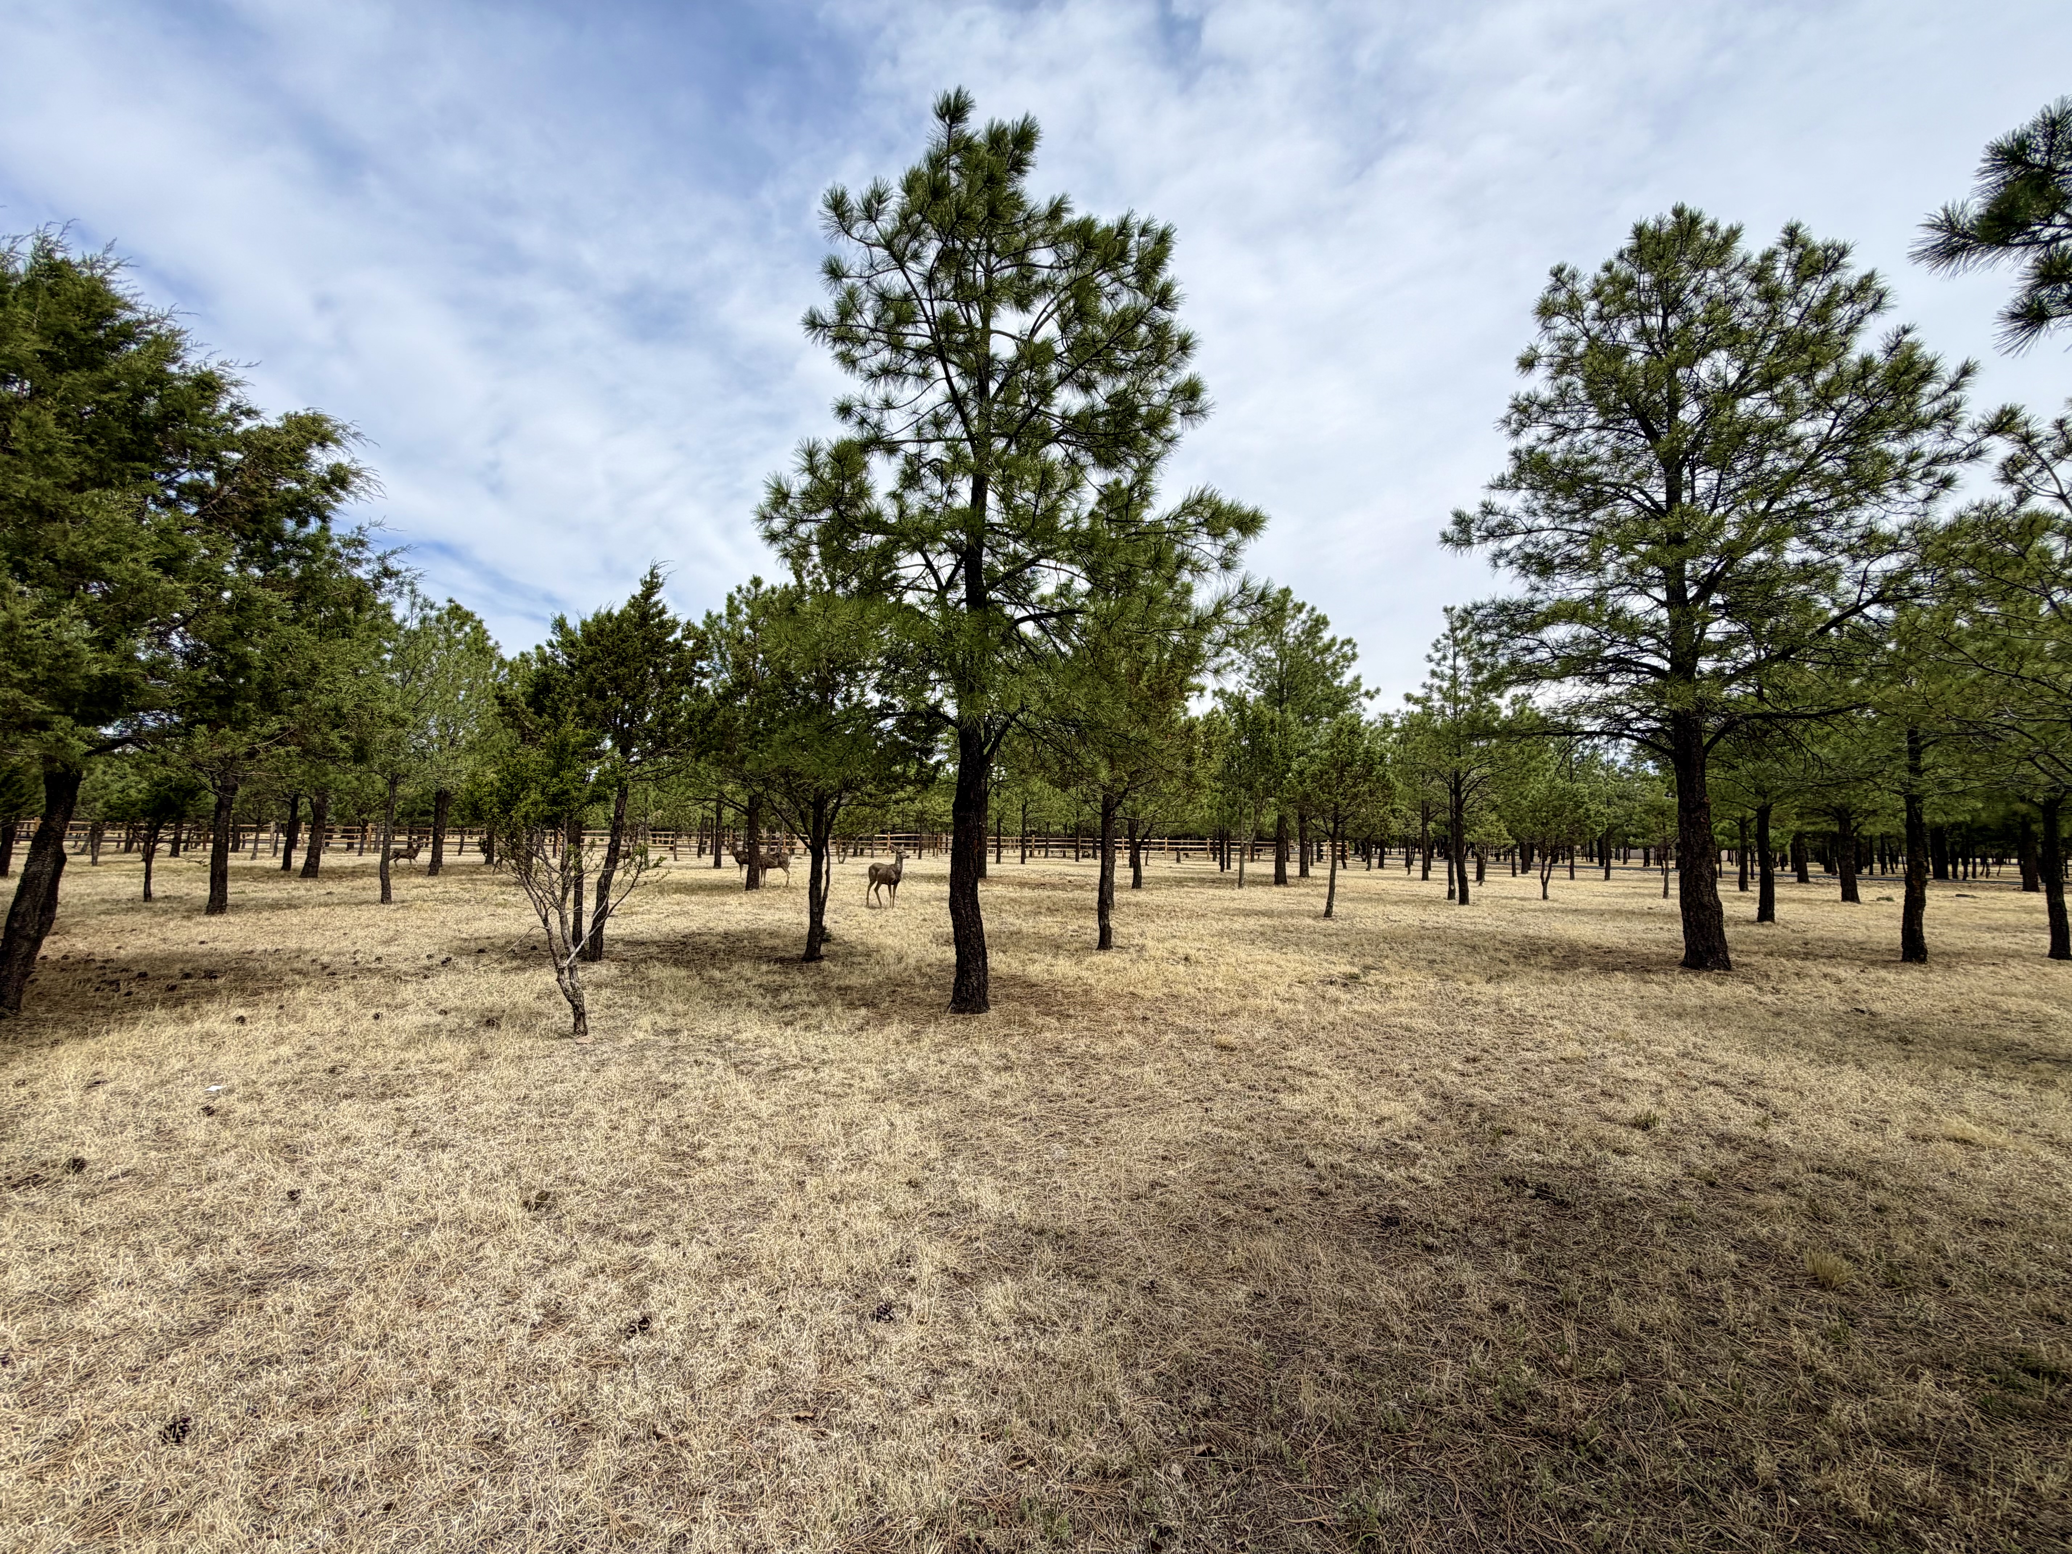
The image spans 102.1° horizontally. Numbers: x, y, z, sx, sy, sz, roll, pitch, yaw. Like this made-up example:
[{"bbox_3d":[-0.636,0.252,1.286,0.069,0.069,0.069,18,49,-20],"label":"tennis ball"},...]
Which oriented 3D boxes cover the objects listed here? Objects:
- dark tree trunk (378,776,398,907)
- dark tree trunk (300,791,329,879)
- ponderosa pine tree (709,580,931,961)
[{"bbox_3d":[-13.223,1.245,17.225,0.271,2.663,0.221,4,-5,-37],"label":"dark tree trunk"},{"bbox_3d":[-21.646,1.707,25.259,0.561,2.588,0.490,4,-5,-41],"label":"dark tree trunk"},{"bbox_3d":[-2.669,-0.127,10.553,2.900,4.786,2.900,2,-4,-15],"label":"ponderosa pine tree"}]

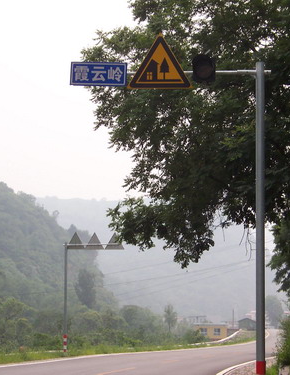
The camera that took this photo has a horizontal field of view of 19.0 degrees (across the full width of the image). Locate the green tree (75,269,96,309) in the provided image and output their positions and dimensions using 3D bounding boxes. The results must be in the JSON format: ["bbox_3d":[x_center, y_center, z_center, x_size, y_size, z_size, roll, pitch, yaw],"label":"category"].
[{"bbox_3d":[-8.580,14.640,125.000,2.880,5.850,2.880,0,-9,0],"label":"green tree"}]

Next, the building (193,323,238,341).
[{"bbox_3d":[9.220,19.240,115.000,5.040,2.630,4.600,1,-9,-7],"label":"building"}]

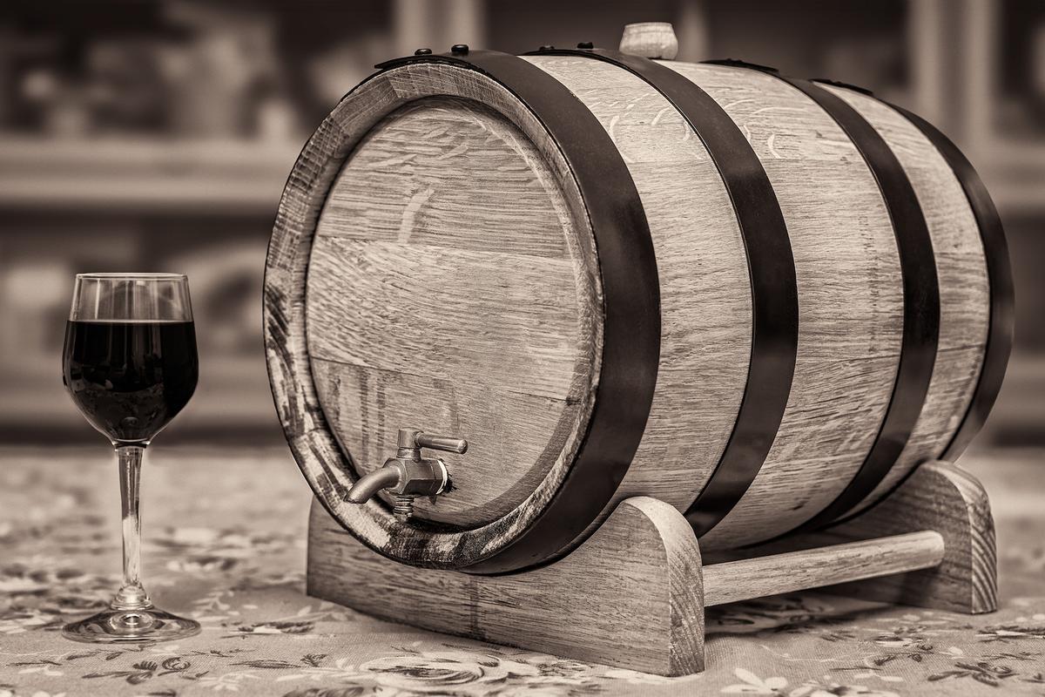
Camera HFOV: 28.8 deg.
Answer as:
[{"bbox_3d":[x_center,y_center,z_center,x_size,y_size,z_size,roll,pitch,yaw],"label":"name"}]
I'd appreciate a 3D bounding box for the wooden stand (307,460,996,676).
[{"bbox_3d":[0.076,0.105,1.177,0.289,0.084,0.277,-3,5,-45],"label":"wooden stand"}]

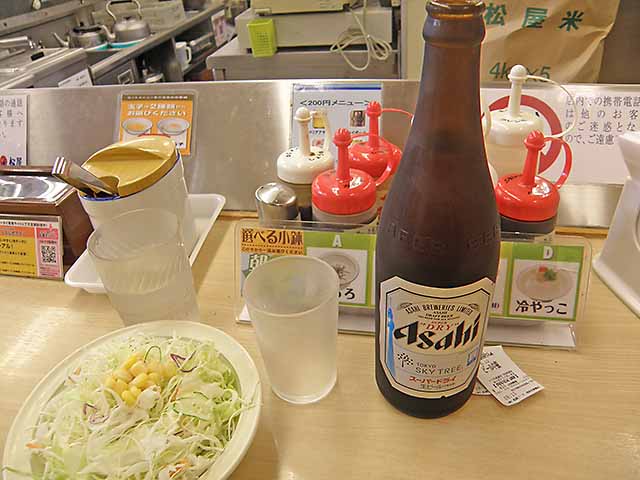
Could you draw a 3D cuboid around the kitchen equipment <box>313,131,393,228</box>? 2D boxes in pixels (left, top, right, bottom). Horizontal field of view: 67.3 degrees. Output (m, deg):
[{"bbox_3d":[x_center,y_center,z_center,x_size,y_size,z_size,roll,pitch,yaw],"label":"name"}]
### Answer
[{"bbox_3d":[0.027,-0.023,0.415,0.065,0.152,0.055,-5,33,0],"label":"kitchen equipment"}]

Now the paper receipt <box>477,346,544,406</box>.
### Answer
[{"bbox_3d":[0.135,0.097,0.353,0.032,0.006,0.046,-16,35,-17],"label":"paper receipt"}]

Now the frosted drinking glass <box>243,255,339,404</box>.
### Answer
[{"bbox_3d":[-0.015,0.067,0.340,0.063,0.091,0.063,-5,33,0],"label":"frosted drinking glass"}]

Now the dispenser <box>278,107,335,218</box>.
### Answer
[{"bbox_3d":[-0.011,-0.053,0.466,0.055,0.152,0.055,-5,33,0],"label":"dispenser"}]

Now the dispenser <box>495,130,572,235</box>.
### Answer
[{"bbox_3d":[0.163,-0.016,0.389,0.059,0.152,0.055,-5,33,0],"label":"dispenser"}]

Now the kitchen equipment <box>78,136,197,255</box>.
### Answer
[{"bbox_3d":[-0.177,-0.032,0.478,0.100,0.120,0.100,18,39,30],"label":"kitchen equipment"}]

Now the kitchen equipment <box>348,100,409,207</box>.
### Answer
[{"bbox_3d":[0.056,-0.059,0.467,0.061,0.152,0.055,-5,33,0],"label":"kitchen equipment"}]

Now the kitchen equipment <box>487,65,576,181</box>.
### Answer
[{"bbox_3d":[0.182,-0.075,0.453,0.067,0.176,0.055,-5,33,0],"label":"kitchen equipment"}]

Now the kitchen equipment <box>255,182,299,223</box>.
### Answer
[{"bbox_3d":[-0.040,-0.007,0.460,0.039,0.085,0.039,-5,33,0],"label":"kitchen equipment"}]

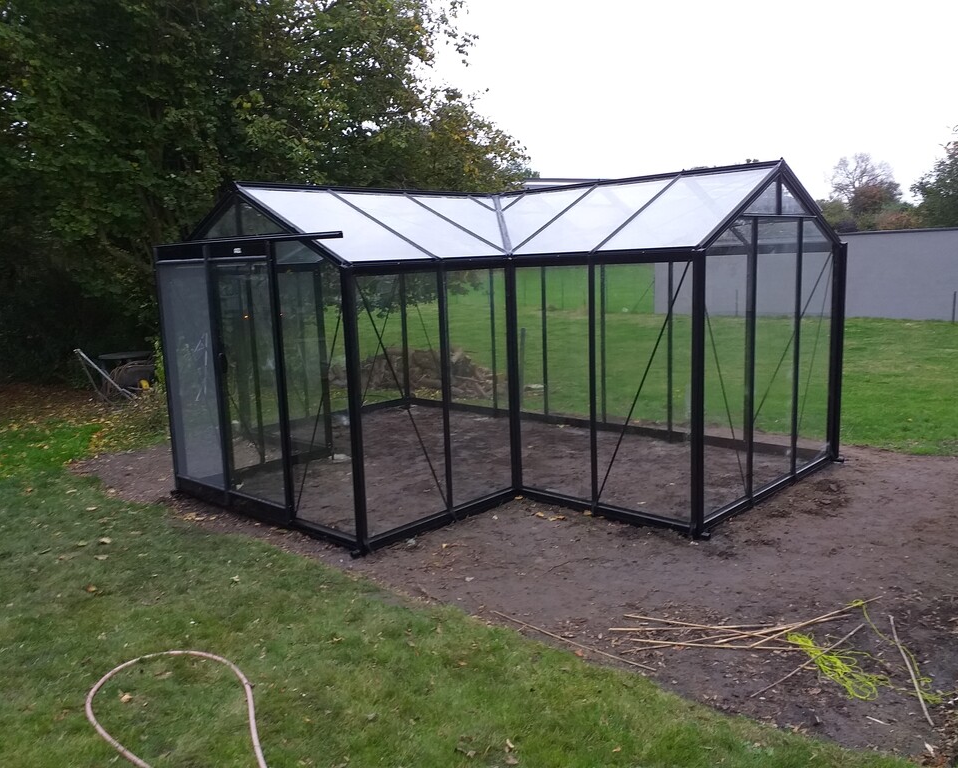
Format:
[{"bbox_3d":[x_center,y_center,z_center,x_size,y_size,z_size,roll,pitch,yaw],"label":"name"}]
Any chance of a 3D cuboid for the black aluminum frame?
[{"bbox_3d":[-0.327,-0.459,6.908,5.324,2.342,3.920,6,11,43],"label":"black aluminum frame"}]

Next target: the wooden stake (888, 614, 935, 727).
[{"bbox_3d":[1.775,1.157,3.300,0.030,0.023,0.944,1,9,19],"label":"wooden stake"}]

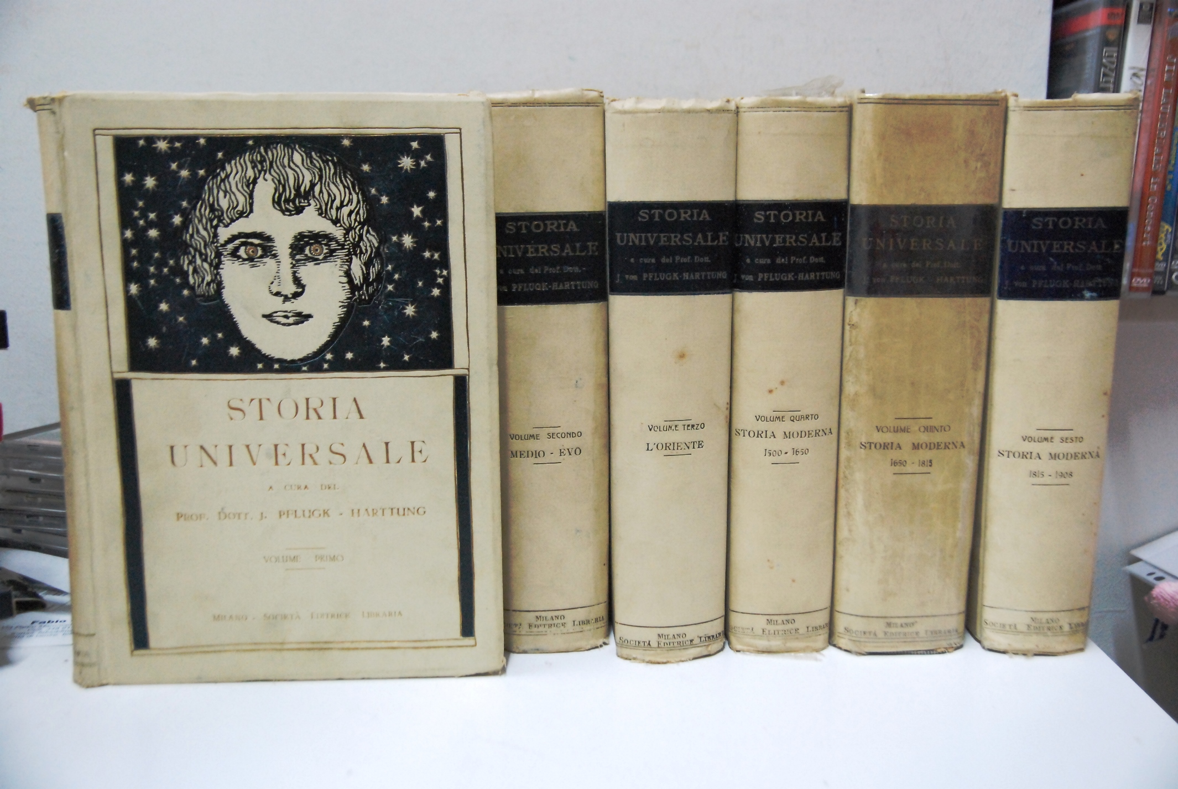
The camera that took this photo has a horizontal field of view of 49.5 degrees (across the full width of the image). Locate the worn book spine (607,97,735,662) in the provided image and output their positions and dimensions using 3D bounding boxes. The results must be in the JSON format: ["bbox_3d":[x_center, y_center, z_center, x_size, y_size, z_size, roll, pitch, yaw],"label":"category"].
[{"bbox_3d":[0.031,-0.023,0.733,0.060,0.286,0.205,-2,13,-6],"label":"worn book spine"}]

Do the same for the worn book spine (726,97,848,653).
[{"bbox_3d":[0.094,-0.026,0.745,0.055,0.286,0.205,-1,13,-4],"label":"worn book spine"}]

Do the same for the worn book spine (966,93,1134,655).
[{"bbox_3d":[0.234,-0.026,0.742,0.061,0.287,0.205,0,13,-1],"label":"worn book spine"}]

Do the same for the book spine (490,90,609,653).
[{"bbox_3d":[-0.032,-0.026,0.745,0.062,0.288,0.205,-2,13,-6],"label":"book spine"}]

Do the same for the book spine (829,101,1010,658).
[{"bbox_3d":[0.163,-0.026,0.742,0.073,0.287,0.205,0,13,-1],"label":"book spine"}]

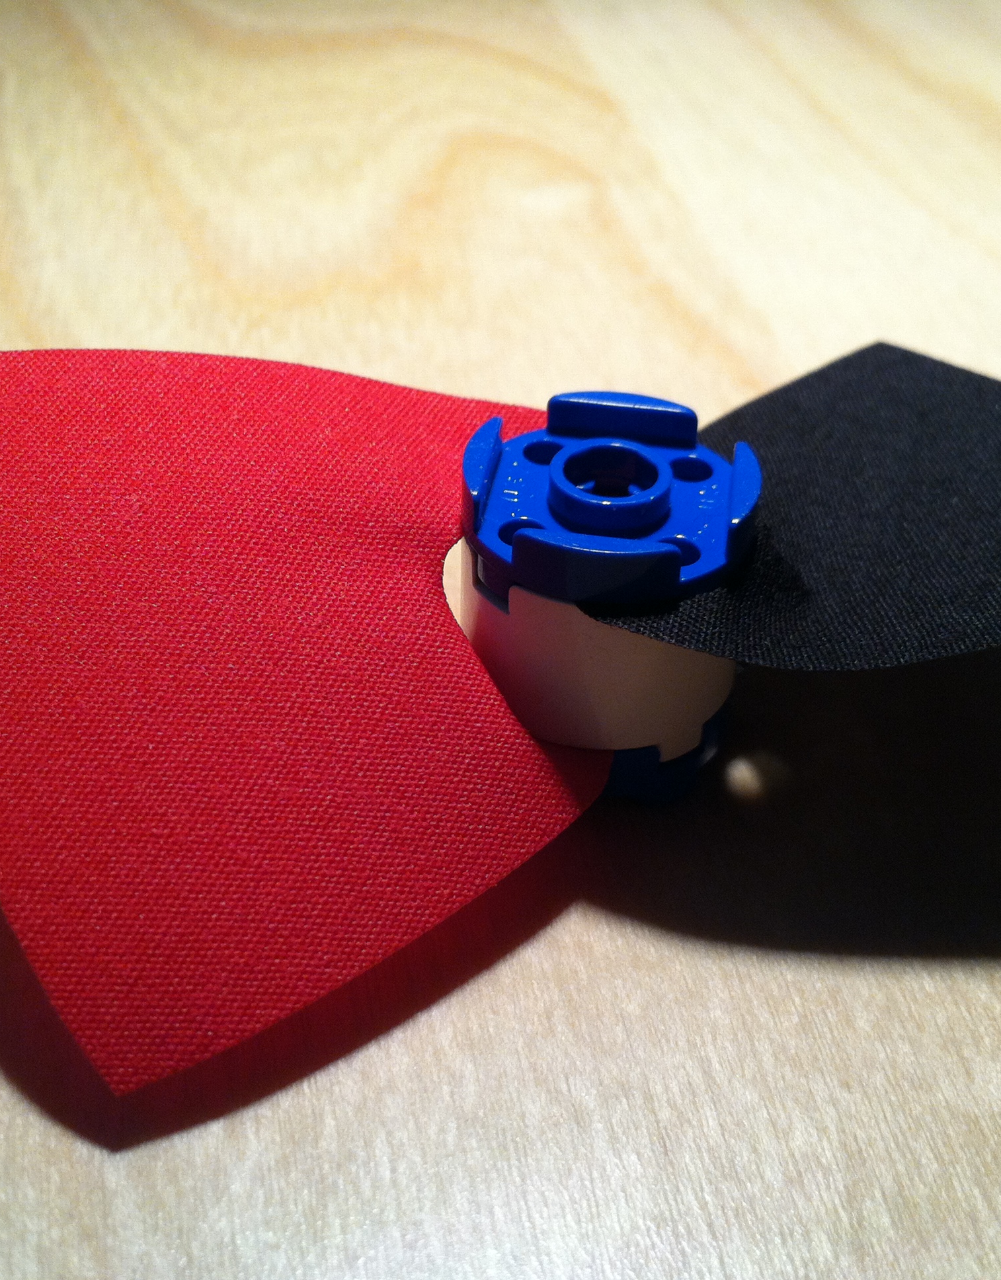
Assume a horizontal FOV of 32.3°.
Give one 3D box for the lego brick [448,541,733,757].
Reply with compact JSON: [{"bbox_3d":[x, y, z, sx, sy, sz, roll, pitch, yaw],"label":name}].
[{"bbox_3d":[0.006,-0.002,0.097,0.016,0.011,0.016,7,38,6],"label":"lego brick"}]

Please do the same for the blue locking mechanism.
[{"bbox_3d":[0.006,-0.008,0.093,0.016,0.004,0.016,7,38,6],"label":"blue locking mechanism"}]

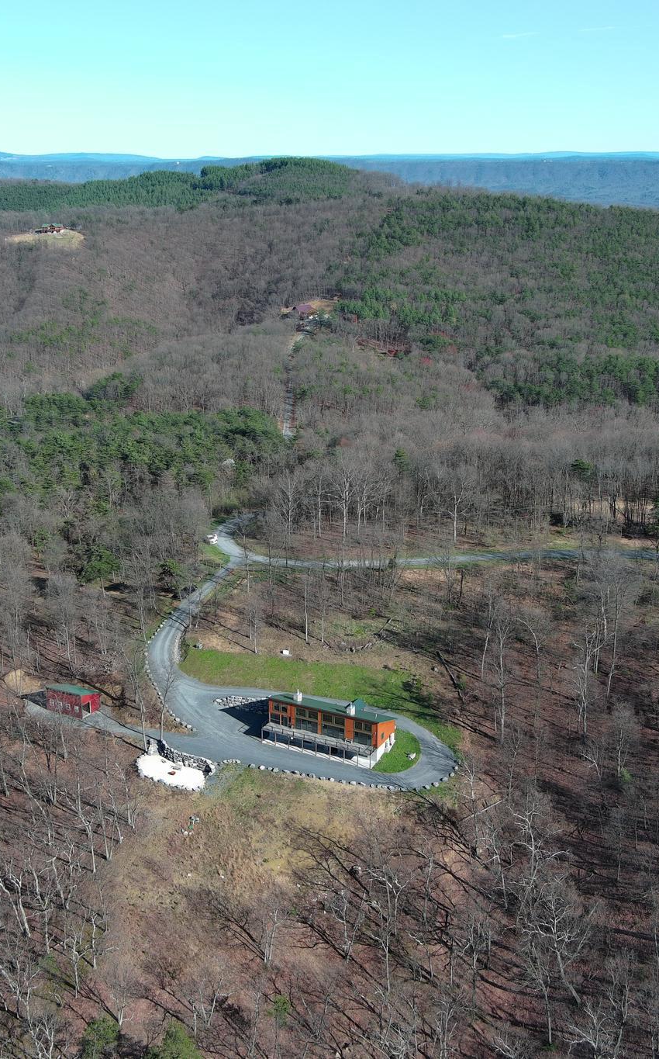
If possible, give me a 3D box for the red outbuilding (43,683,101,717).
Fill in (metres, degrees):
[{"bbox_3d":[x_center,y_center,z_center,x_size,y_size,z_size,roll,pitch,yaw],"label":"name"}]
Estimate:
[{"bbox_3d":[-49.122,32.389,245.352,8.343,4.635,5.150,9,19,27],"label":"red outbuilding"}]

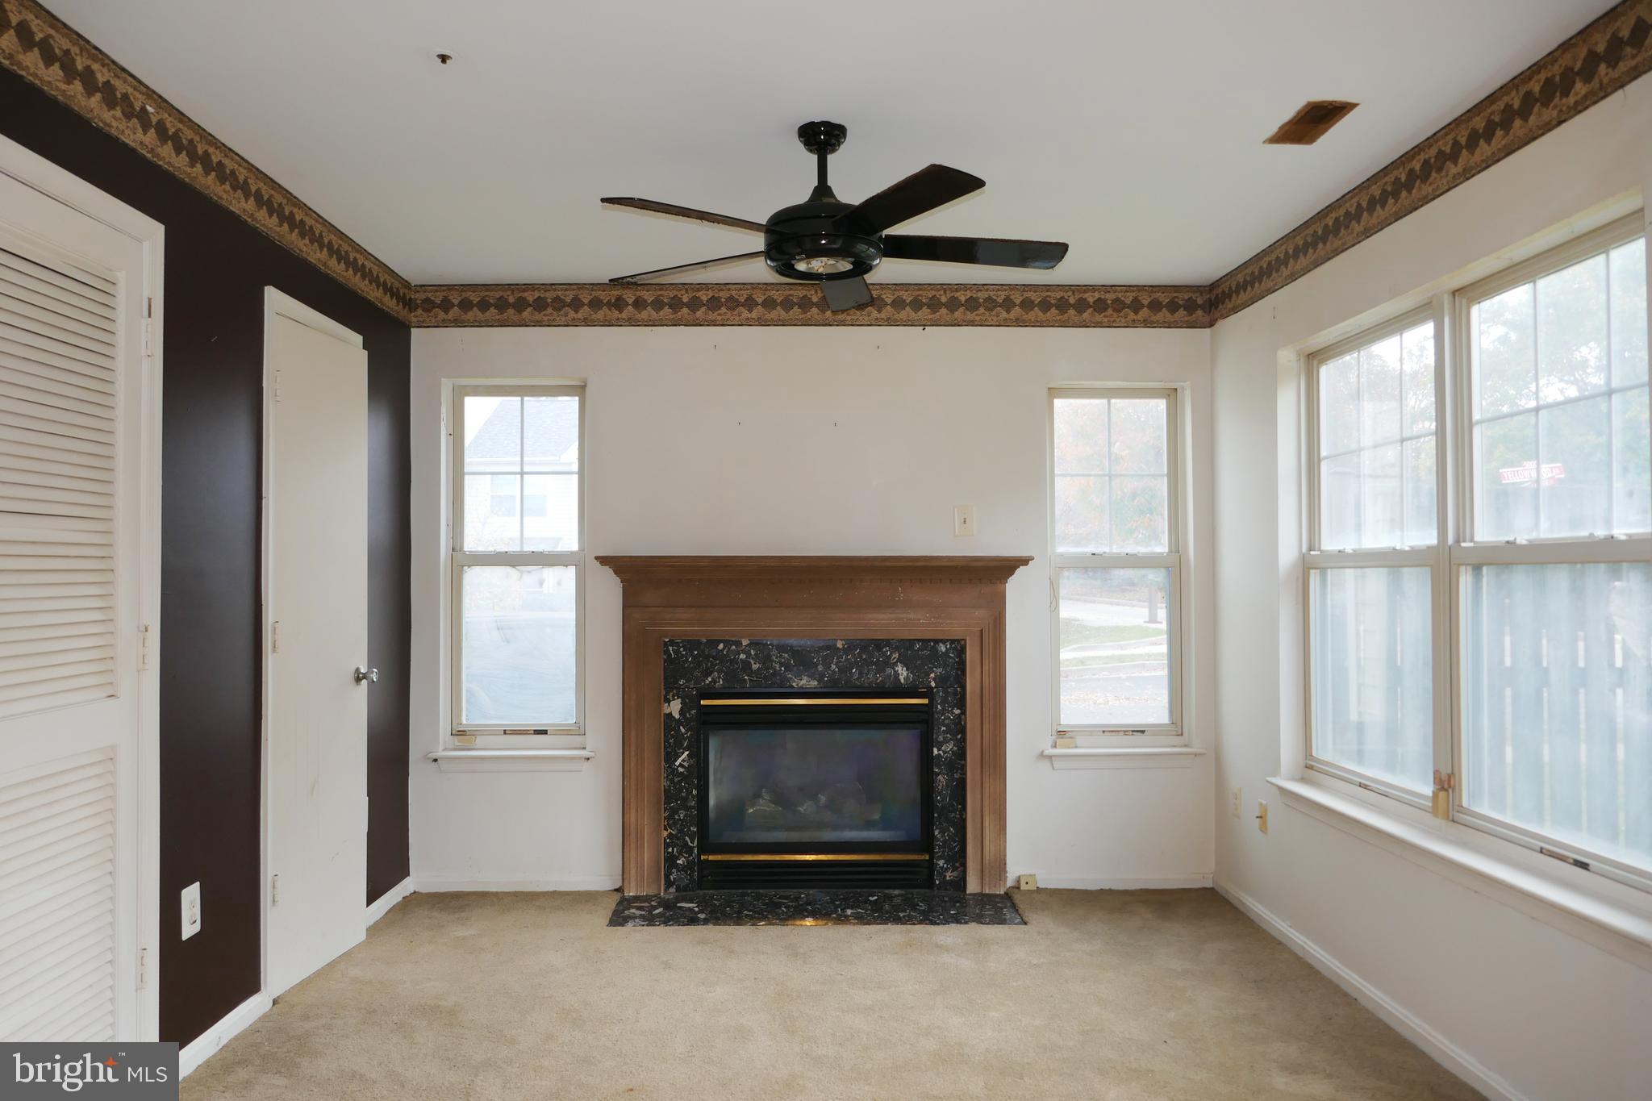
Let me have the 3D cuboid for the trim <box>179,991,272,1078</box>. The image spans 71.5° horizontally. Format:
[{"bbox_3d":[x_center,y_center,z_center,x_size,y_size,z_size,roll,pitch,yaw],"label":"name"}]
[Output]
[{"bbox_3d":[-1.626,1.301,3.101,0.016,0.067,0.520,0,-1,-1],"label":"trim"}]

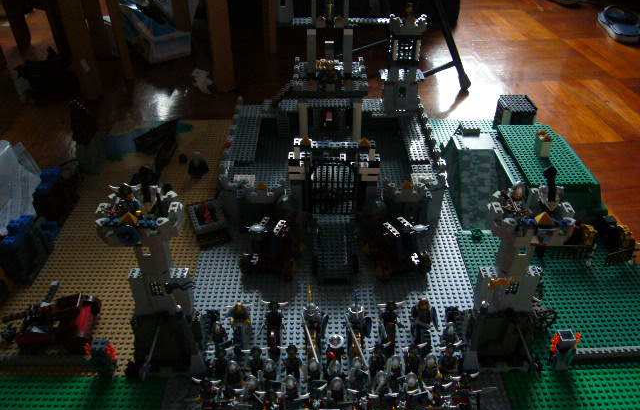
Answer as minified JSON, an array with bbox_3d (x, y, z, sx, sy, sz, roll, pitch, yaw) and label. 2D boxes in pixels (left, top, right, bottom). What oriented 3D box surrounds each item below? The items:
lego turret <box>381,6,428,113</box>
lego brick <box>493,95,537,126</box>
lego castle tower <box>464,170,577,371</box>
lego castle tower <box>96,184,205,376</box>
[{"bbox_3d":[0.149,-0.261,0.934,0.072,0.186,0.064,-1,35,0],"label":"lego turret"},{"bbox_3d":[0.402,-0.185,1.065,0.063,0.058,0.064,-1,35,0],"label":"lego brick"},{"bbox_3d":[0.211,0.082,0.563,0.093,0.212,0.078,-1,35,0],"label":"lego castle tower"},{"bbox_3d":[-0.178,0.088,0.565,0.092,0.208,0.078,-1,35,0],"label":"lego castle tower"}]

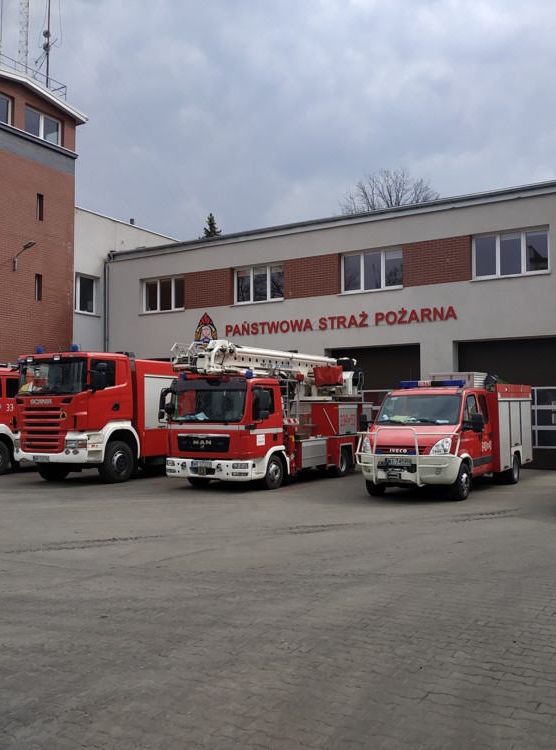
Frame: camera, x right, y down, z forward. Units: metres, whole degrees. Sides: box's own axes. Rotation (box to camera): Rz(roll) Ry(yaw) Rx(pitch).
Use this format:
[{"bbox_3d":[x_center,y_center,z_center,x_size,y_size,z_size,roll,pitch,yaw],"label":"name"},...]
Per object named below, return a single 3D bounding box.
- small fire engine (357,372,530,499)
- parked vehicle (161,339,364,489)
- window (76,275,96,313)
[{"bbox_3d":[3.877,1.248,15.471,2.250,2.550,6.550,-2,-4,31],"label":"small fire engine"},{"bbox_3d":[-0.077,1.018,17.334,2.450,3.200,7.200,-2,-4,31],"label":"parked vehicle"},{"bbox_3d":[-7.797,-3.280,28.255,0.140,1.520,1.080,-2,-4,31],"label":"window"}]

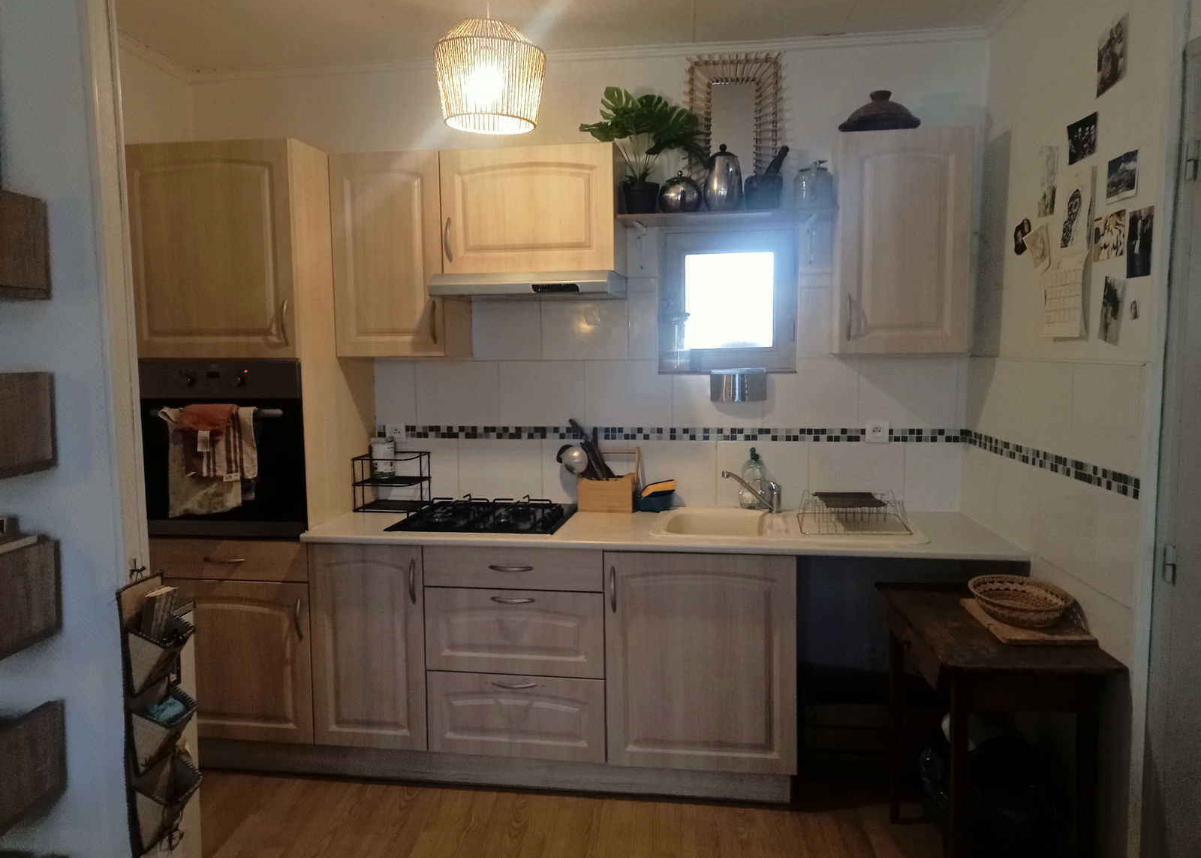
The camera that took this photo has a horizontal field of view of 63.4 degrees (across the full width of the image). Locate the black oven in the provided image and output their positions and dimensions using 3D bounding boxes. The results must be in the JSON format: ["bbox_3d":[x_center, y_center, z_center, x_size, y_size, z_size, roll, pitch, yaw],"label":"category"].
[{"bbox_3d":[-1.239,0.041,3.493,0.596,0.591,0.560,0,5,9],"label":"black oven"}]

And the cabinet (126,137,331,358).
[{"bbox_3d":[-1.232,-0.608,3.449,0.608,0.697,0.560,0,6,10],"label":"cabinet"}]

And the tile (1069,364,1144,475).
[{"bbox_3d":[1.223,-0.030,2.362,0.020,0.254,0.345,0,5,3],"label":"tile"}]

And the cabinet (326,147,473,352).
[{"bbox_3d":[-0.717,-0.618,3.551,0.401,0.701,0.325,0,5,10],"label":"cabinet"}]

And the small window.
[{"bbox_3d":[0.474,-0.478,3.603,0.502,0.534,0.120,0,5,9],"label":"small window"}]

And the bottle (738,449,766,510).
[{"bbox_3d":[0.549,0.177,3.499,0.097,0.225,0.065,0,5,10],"label":"bottle"}]

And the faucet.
[{"bbox_3d":[0.532,0.219,3.409,0.226,0.151,0.050,-1,5,-8],"label":"faucet"}]

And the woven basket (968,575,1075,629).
[{"bbox_3d":[1.120,0.464,2.583,0.250,0.074,0.364,0,5,9],"label":"woven basket"}]

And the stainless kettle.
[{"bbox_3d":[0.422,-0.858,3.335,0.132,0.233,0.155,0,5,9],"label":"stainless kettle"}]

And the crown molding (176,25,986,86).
[{"bbox_3d":[-0.151,-1.345,3.526,2.943,0.049,0.048,0,5,10],"label":"crown molding"}]

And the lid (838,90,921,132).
[{"bbox_3d":[0.926,-1.045,3.217,0.264,0.144,0.264,0,6,10],"label":"lid"}]

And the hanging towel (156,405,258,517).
[{"bbox_3d":[-1.286,0.107,3.204,0.343,0.367,0.085,0,5,9],"label":"hanging towel"}]

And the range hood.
[{"bbox_3d":[-0.235,-0.498,3.403,0.601,0.086,0.471,0,5,10],"label":"range hood"}]

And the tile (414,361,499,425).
[{"bbox_3d":[-0.550,-0.136,3.747,0.330,0.249,0.010,0,6,10],"label":"tile"}]

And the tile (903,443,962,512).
[{"bbox_3d":[1.172,0.172,3.431,0.190,0.251,0.010,0,5,10],"label":"tile"}]

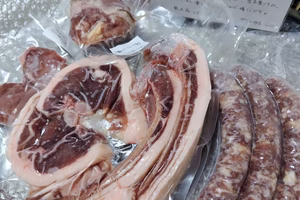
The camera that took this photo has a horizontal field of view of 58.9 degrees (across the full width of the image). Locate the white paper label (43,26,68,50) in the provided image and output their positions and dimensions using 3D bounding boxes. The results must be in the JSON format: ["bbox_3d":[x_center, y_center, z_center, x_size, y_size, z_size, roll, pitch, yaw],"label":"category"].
[{"bbox_3d":[-0.125,-0.082,0.354,0.041,0.005,0.018,34,69,18],"label":"white paper label"}]

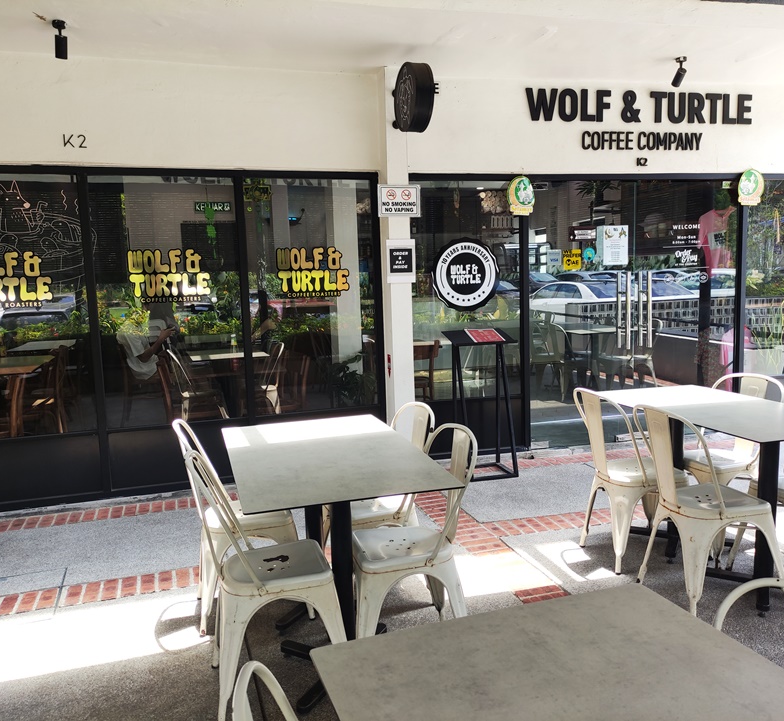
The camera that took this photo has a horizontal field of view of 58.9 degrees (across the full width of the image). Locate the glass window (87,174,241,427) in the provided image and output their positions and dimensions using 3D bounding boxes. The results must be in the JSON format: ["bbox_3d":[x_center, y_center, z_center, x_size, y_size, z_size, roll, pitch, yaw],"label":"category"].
[{"bbox_3d":[-1.433,-0.370,4.475,0.893,1.595,0.050,-4,7,-16],"label":"glass window"}]

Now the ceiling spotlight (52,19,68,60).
[{"bbox_3d":[-1.766,-1.699,3.699,0.070,0.185,0.110,-4,7,-16],"label":"ceiling spotlight"}]

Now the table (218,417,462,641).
[{"bbox_3d":[-0.248,0.722,2.683,0.690,0.754,1.200,-4,7,-16],"label":"table"}]

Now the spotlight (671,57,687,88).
[{"bbox_3d":[1.961,-1.964,4.748,0.075,0.185,0.125,-4,7,-16],"label":"spotlight"}]

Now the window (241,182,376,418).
[{"bbox_3d":[-0.534,-0.430,4.739,0.870,1.588,0.050,-4,7,-16],"label":"window"}]

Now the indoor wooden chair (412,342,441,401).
[{"bbox_3d":[0.147,0.241,6.127,0.430,0.820,0.460,-4,7,-16],"label":"indoor wooden chair"}]

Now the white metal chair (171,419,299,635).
[{"bbox_3d":[-0.624,0.657,2.946,0.500,0.840,0.430,-4,7,-16],"label":"white metal chair"}]

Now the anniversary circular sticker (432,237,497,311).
[{"bbox_3d":[0.540,-0.627,5.041,0.530,0.540,0.010,-4,7,-16],"label":"anniversary circular sticker"}]

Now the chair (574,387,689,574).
[{"bbox_3d":[1.177,0.546,3.357,0.500,0.840,0.440,-3,7,-12],"label":"chair"}]

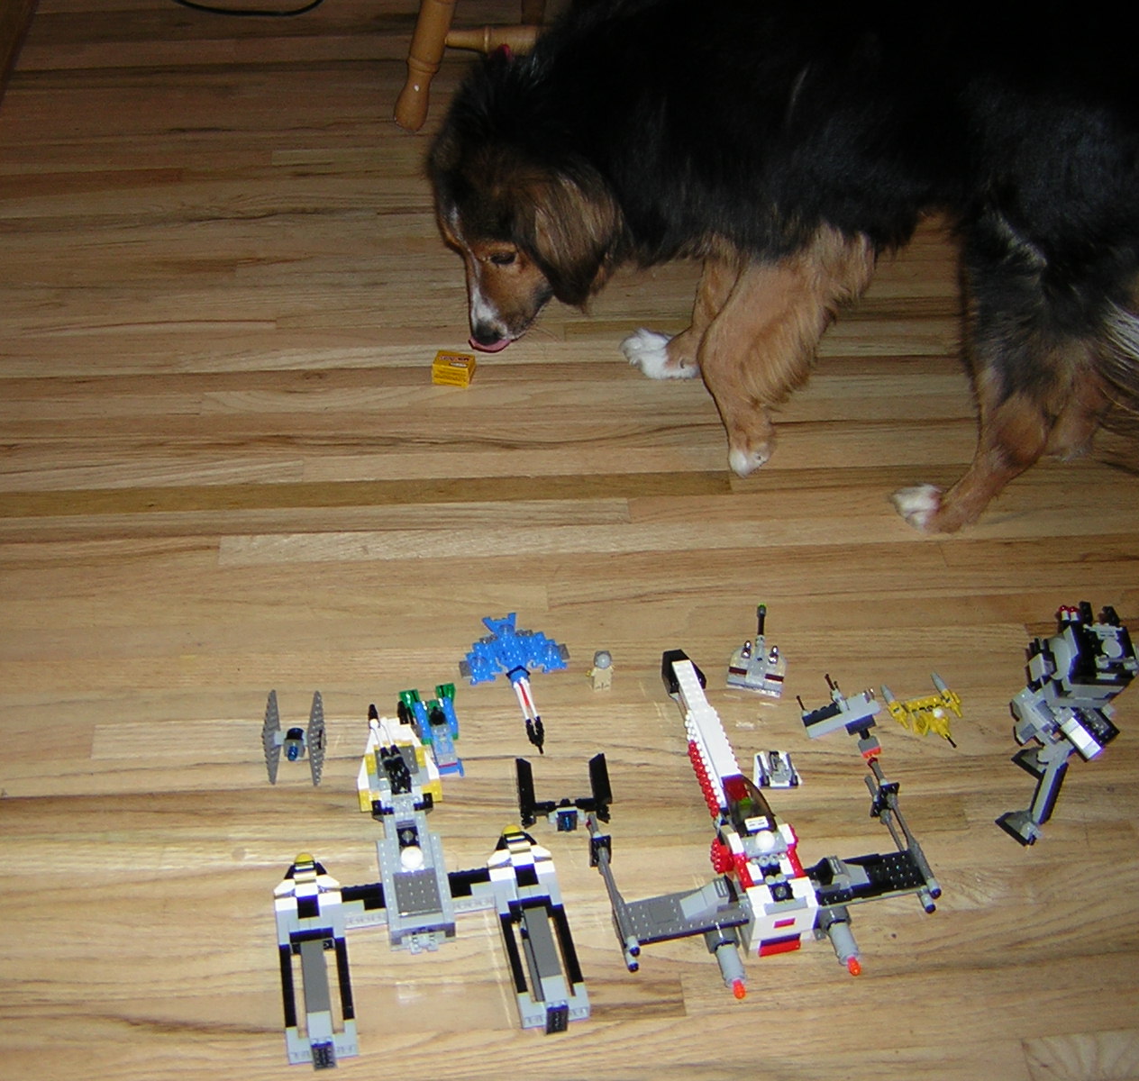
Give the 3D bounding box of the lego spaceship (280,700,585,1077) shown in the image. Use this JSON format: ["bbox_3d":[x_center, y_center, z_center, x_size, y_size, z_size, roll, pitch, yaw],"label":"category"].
[{"bbox_3d":[-0.120,0.236,1.145,0.211,0.067,0.311,-7,43,-11],"label":"lego spaceship"}]

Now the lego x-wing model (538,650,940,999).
[{"bbox_3d":[0.132,0.204,1.196,0.245,0.070,0.333,-7,43,-11],"label":"lego x-wing model"}]

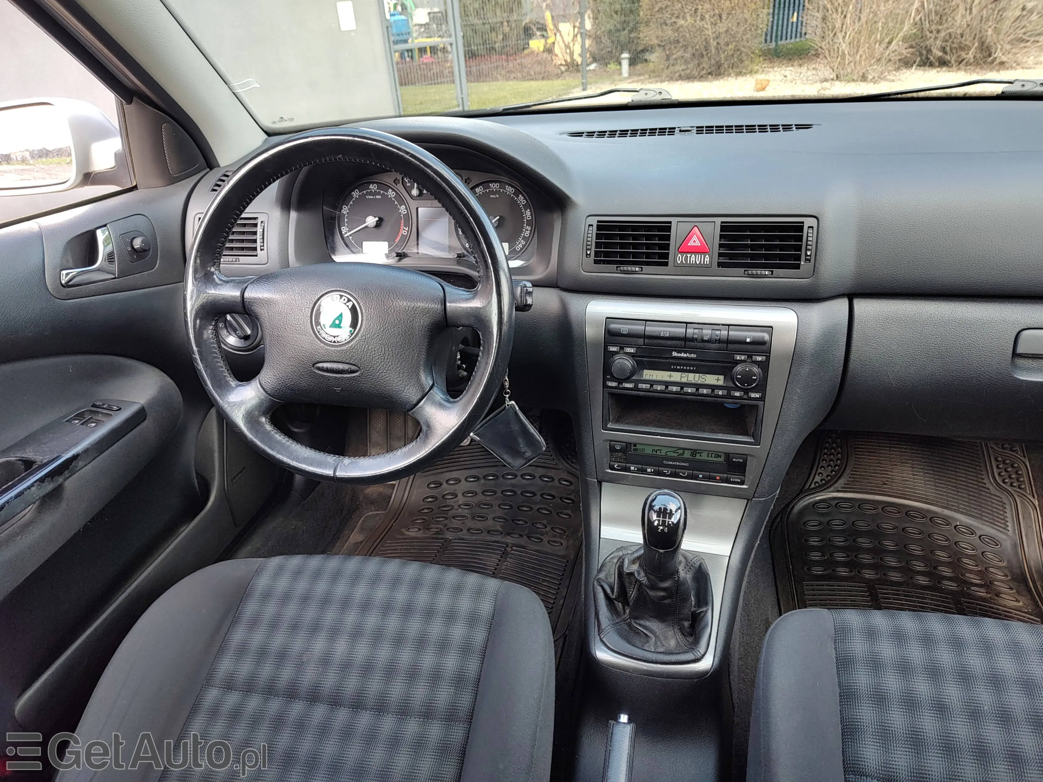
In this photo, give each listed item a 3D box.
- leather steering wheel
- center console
[{"bbox_3d":[-0.187,-0.087,0.776,0.380,0.380,0.100,2,11,12],"label":"leather steering wheel"},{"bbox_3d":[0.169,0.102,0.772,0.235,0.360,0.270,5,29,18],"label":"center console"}]

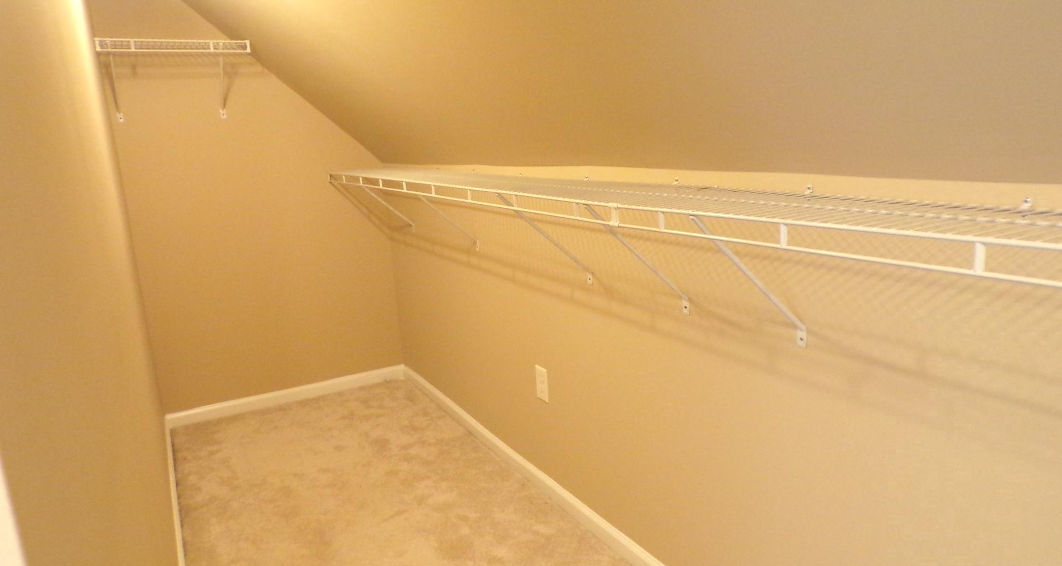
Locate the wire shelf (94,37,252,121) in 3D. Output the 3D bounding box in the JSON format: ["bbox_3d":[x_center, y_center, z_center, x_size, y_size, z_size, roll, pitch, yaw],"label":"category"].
[{"bbox_3d":[-1.575,-0.909,3.302,0.605,0.322,0.300,-10,13,-26],"label":"wire shelf"}]

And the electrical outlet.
[{"bbox_3d":[0.044,0.359,2.615,0.009,0.117,0.075,-10,13,-26],"label":"electrical outlet"}]

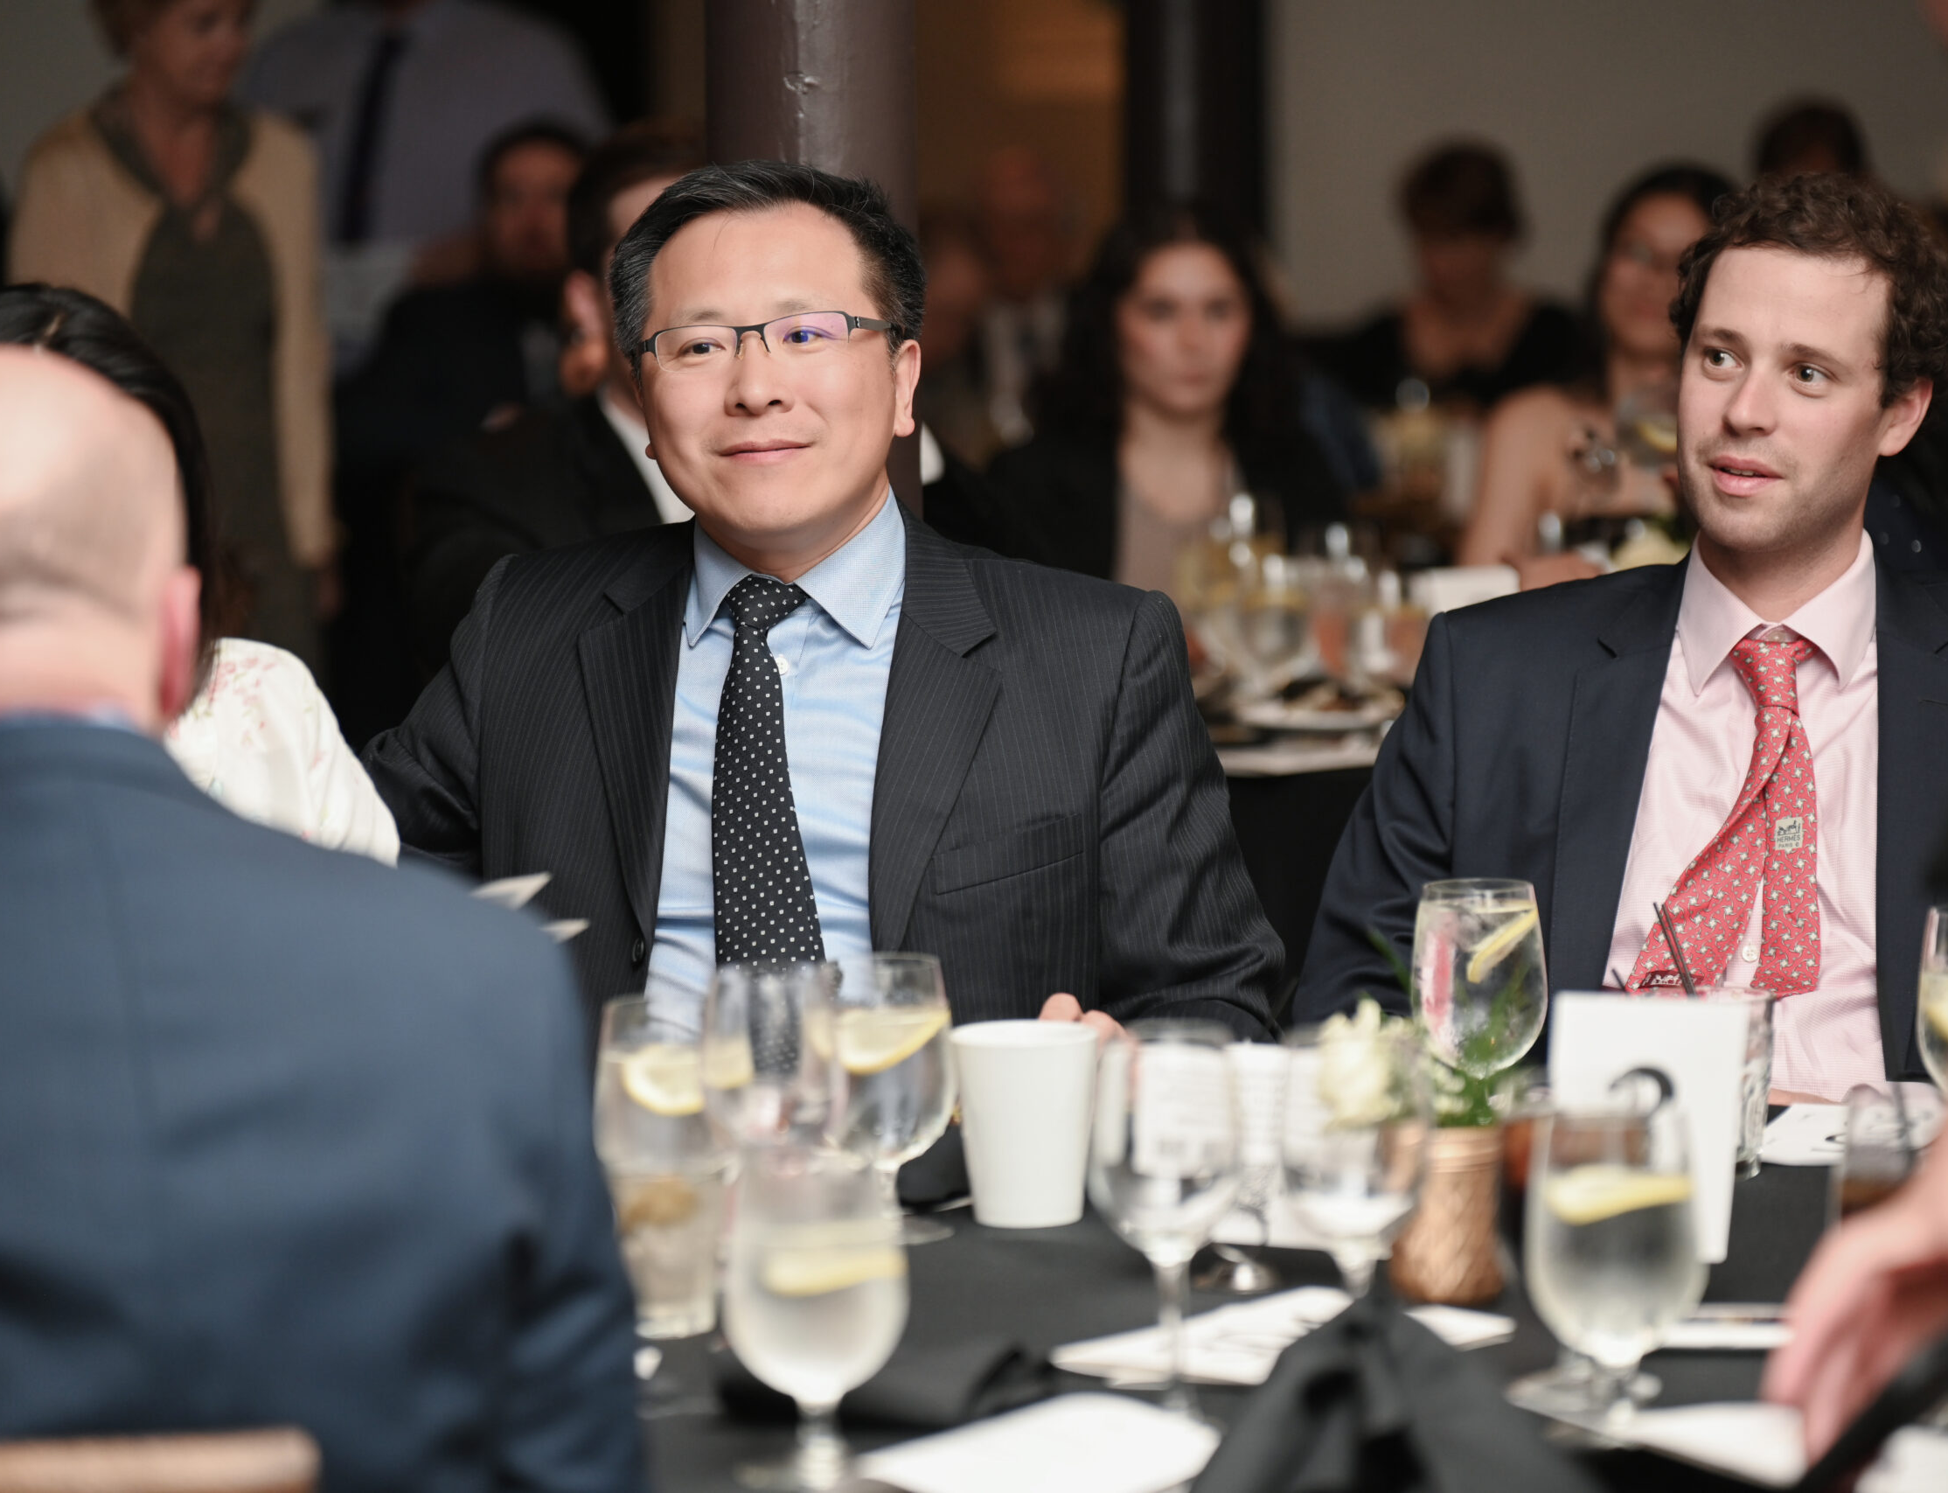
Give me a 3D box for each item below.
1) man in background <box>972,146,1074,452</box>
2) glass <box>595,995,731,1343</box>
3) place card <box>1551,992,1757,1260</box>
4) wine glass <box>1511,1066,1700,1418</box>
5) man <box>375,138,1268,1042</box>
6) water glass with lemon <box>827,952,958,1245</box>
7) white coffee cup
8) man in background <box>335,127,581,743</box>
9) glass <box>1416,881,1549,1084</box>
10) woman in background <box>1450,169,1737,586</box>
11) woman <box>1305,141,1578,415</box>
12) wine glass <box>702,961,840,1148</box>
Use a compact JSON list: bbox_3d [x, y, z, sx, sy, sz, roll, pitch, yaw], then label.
[{"bbox_3d":[0.031,-0.340,12.296,0.540,1.186,0.750,2,6,25],"label":"man in background"},{"bbox_3d":[-0.162,0.222,4.156,0.083,0.163,0.083,-1,6,0],"label":"glass"},{"bbox_3d":[0.362,0.207,4.250,0.109,0.142,0.015,3,0,14],"label":"place card"},{"bbox_3d":[0.307,0.252,3.738,0.082,0.150,0.082,0,6,0],"label":"wine glass"},{"bbox_3d":[-0.093,0.324,4.660,0.630,1.310,0.800,2,6,16],"label":"man"},{"bbox_3d":[-0.050,0.198,4.421,0.080,0.155,0.080,-1,6,0],"label":"water glass with lemon"},{"bbox_3d":[0.029,0.211,4.335,0.081,0.106,0.081,0,6,0],"label":"white coffee cup"},{"bbox_3d":[-0.555,-0.160,10.068,0.560,1.285,0.780,-2,6,-12],"label":"man in background"},{"bbox_3d":[0.300,0.156,4.643,0.080,0.149,0.080,0,6,0],"label":"glass"},{"bbox_3d":[0.711,-0.034,8.544,0.480,1.200,0.700,1,6,8],"label":"woman in background"},{"bbox_3d":[0.692,-0.271,11.380,0.500,1.202,0.750,-1,6,3],"label":"woman"},{"bbox_3d":[-0.106,0.205,4.125,0.077,0.160,0.077,0,6,0],"label":"wine glass"}]

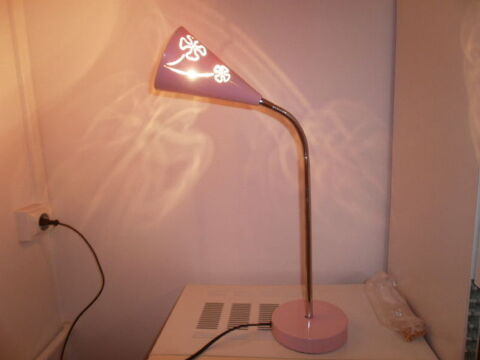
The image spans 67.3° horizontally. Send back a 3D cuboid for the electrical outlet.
[{"bbox_3d":[-0.493,0.102,0.867,0.039,0.068,0.072,-2,11,8],"label":"electrical outlet"}]

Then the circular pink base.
[{"bbox_3d":[0.126,0.261,0.655,0.133,0.026,0.133,-2,11,8],"label":"circular pink base"}]

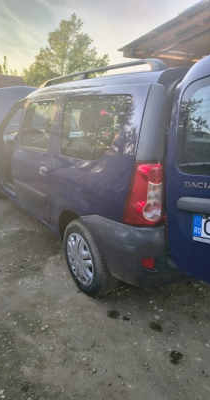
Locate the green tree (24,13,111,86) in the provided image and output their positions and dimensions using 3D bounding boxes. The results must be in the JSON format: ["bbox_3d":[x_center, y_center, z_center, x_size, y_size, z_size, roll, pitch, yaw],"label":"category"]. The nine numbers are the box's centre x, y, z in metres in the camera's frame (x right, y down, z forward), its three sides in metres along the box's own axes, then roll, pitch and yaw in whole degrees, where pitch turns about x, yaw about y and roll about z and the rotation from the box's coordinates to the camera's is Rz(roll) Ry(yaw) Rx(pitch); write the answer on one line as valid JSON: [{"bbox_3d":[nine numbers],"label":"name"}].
[{"bbox_3d":[-1.914,-5.653,13.364,4.236,6.588,4.236,-3,15,-7],"label":"green tree"}]

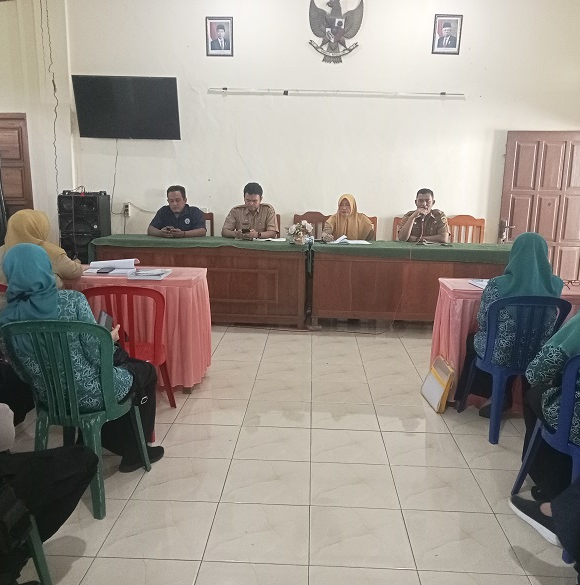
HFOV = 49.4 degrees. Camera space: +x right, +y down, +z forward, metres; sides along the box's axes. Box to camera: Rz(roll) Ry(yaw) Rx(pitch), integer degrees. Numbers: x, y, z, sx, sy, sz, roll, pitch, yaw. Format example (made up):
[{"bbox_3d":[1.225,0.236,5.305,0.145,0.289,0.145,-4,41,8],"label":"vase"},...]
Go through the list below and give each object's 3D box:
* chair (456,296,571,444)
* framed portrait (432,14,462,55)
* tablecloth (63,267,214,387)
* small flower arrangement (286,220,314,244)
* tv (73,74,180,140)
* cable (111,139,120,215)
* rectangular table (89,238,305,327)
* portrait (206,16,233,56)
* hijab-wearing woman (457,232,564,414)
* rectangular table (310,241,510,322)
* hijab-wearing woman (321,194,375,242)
[{"bbox_3d":[1.260,0.387,3.628,0.470,0.835,0.540,1,10,-2],"label":"chair"},{"bbox_3d":[1.672,-2.736,6.698,0.285,0.385,0.040,2,19,2],"label":"framed portrait"},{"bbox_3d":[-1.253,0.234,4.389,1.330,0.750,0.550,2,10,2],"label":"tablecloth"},{"bbox_3d":[0.104,-0.585,6.194,0.260,0.240,0.220,2,10,2],"label":"small flower arrangement"},{"bbox_3d":[-1.765,-2.010,6.861,1.130,0.650,0.080,2,23,2],"label":"tv"},{"bbox_3d":[-2.025,-1.333,7.293,0.100,0.850,0.030,2,10,2],"label":"cable"},{"bbox_3d":[-0.880,-0.131,6.454,2.080,0.790,0.660,2,10,2],"label":"rectangular table"},{"bbox_3d":[-0.776,-2.829,6.977,0.297,0.407,0.030,2,10,2],"label":"portrait"},{"bbox_3d":[1.293,0.207,3.727,0.500,1.150,0.650,1,10,-2],"label":"hijab-wearing woman"},{"bbox_3d":[1.237,-0.069,6.359,2.000,0.790,0.660,2,10,2],"label":"rectangular table"},{"bbox_3d":[0.608,-0.409,6.735,0.540,1.265,0.680,2,10,2],"label":"hijab-wearing woman"}]

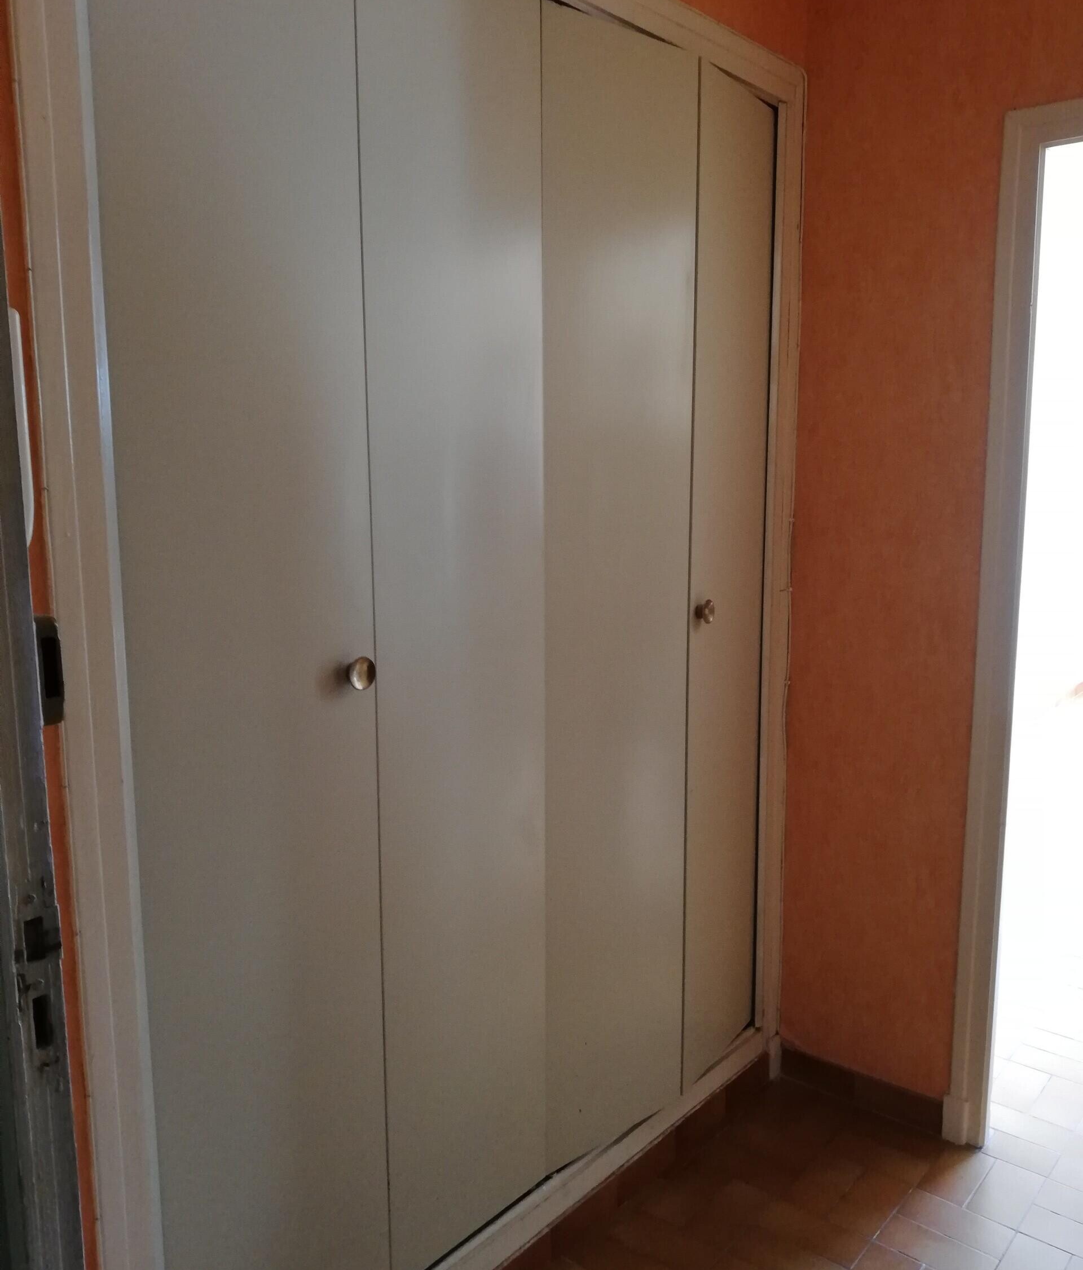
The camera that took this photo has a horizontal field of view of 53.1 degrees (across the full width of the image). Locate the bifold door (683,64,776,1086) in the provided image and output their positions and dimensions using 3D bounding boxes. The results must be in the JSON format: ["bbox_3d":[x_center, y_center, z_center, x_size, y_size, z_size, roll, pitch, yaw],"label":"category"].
[{"bbox_3d":[0.374,-0.065,2.214,0.032,1.983,0.366,5,10,32],"label":"bifold door"}]

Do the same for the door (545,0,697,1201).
[{"bbox_3d":[0.138,-0.024,1.944,0.371,1.983,0.030,-8,11,-41],"label":"door"}]

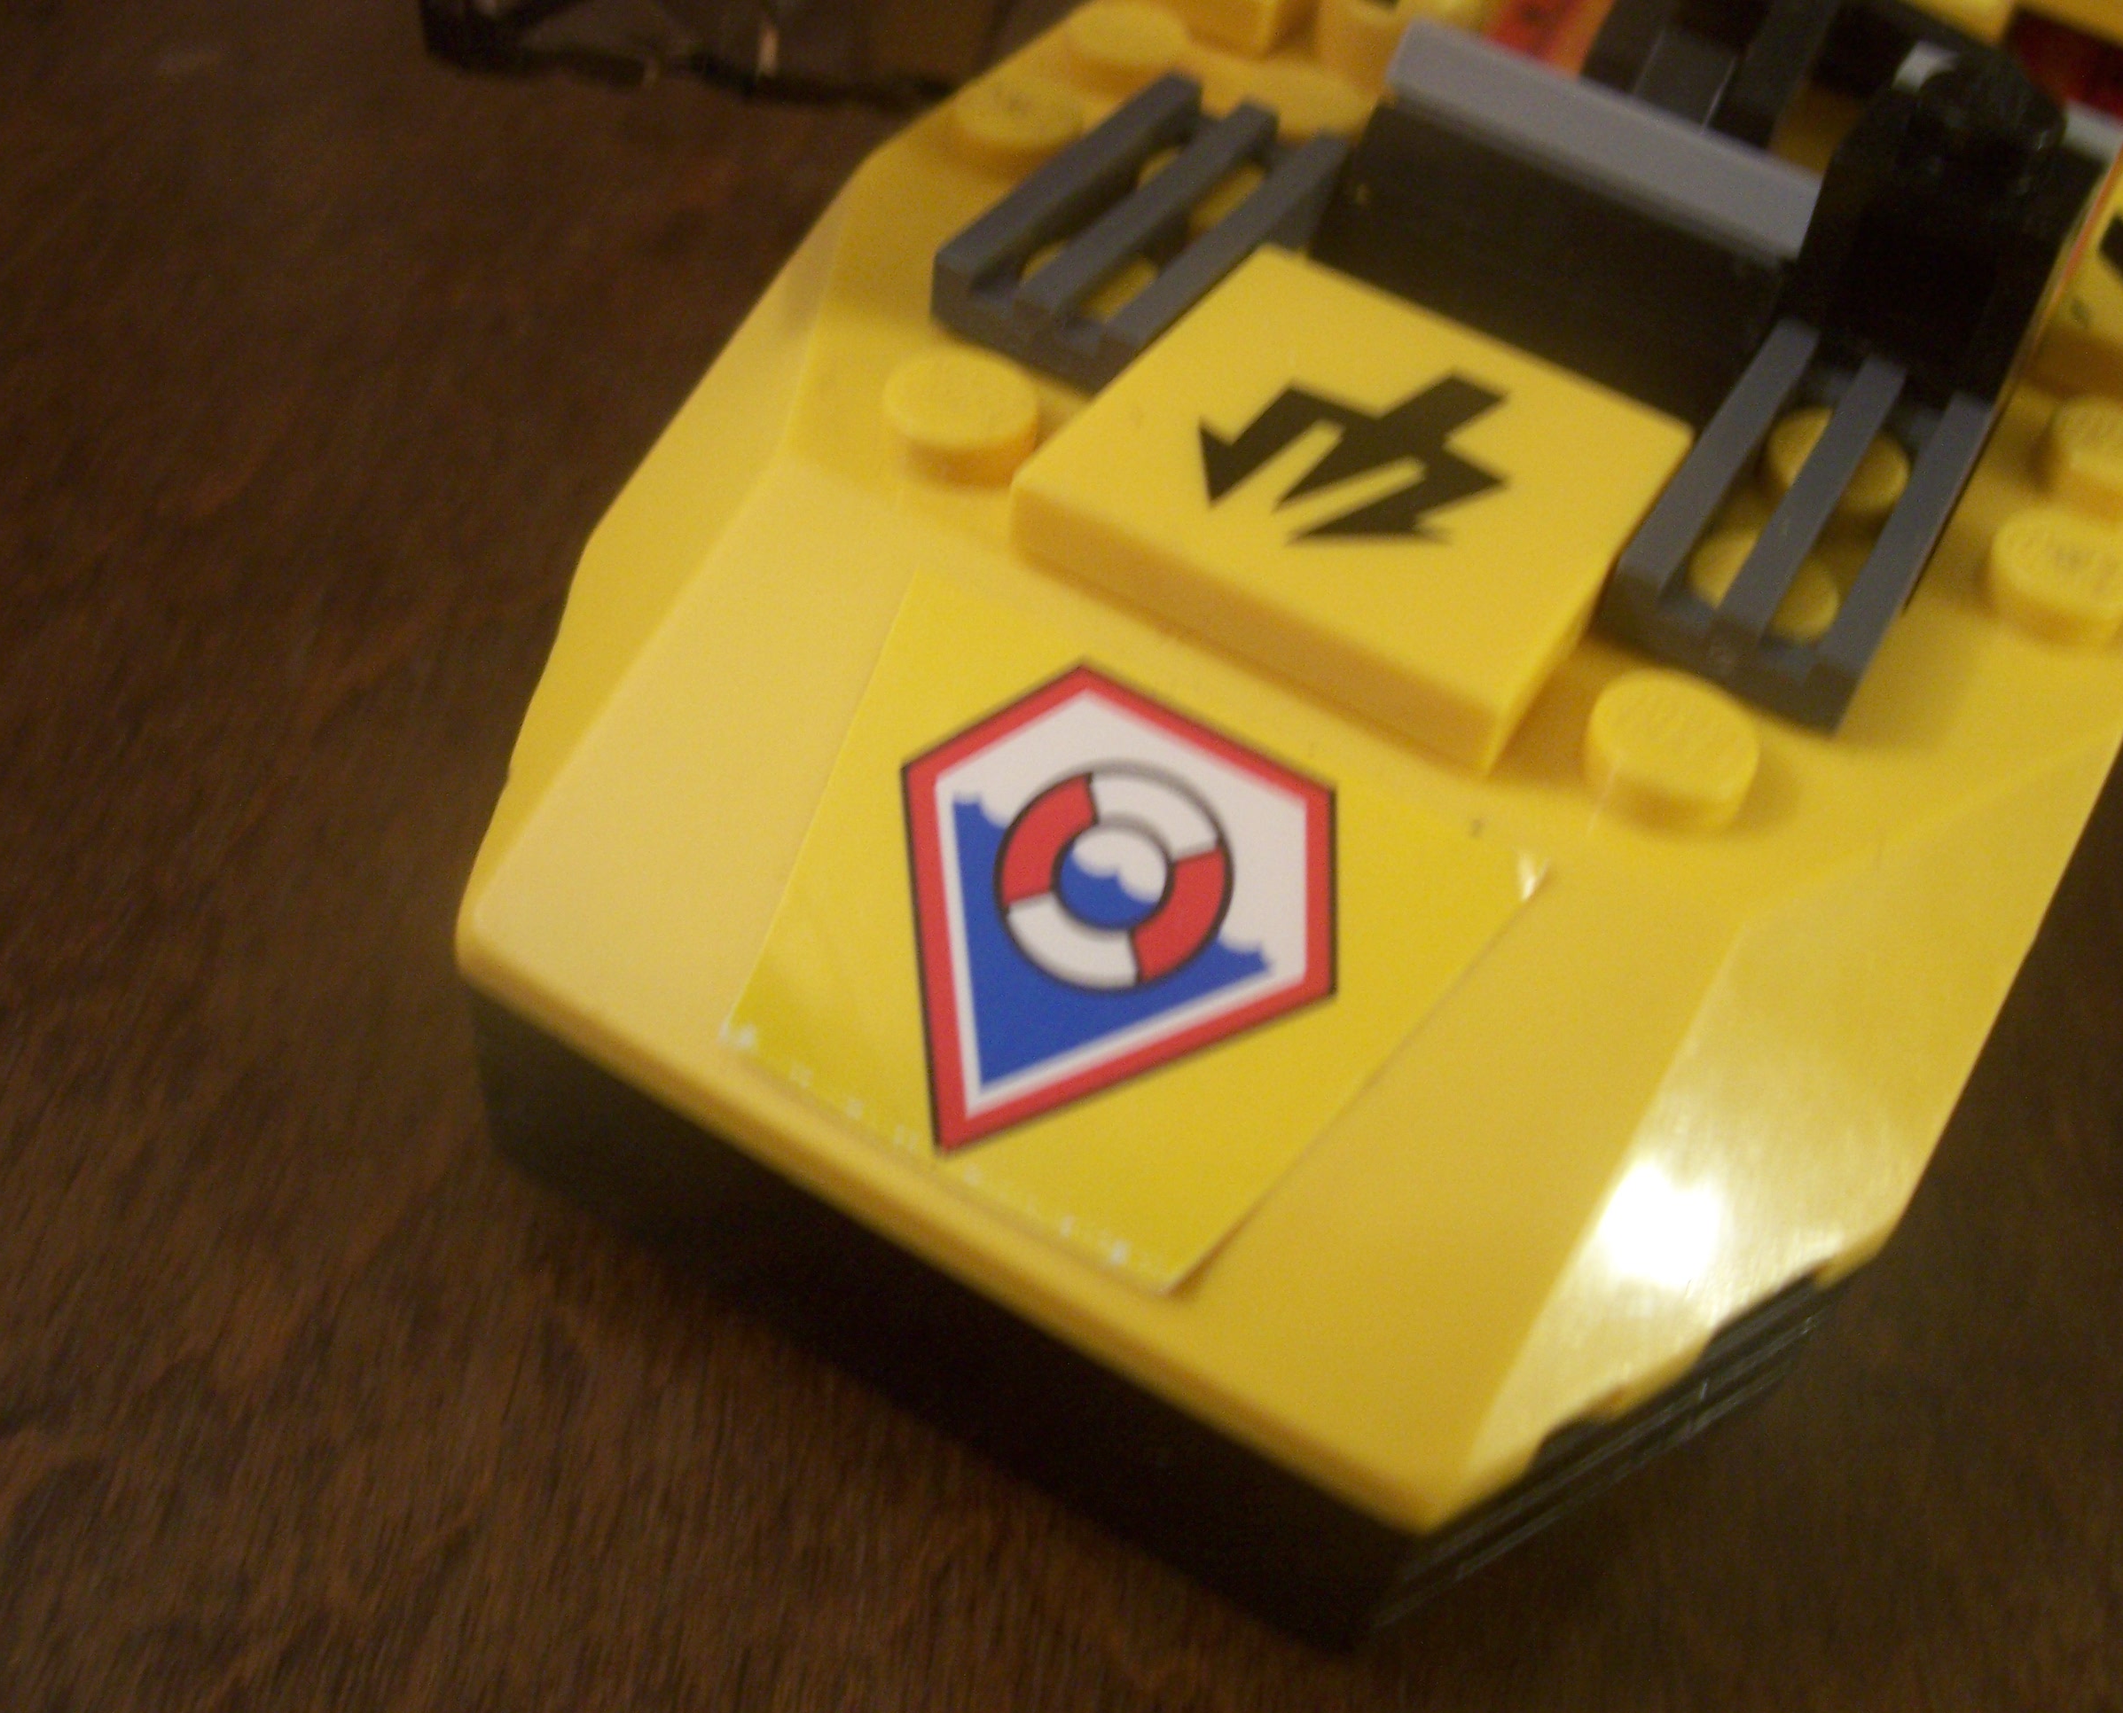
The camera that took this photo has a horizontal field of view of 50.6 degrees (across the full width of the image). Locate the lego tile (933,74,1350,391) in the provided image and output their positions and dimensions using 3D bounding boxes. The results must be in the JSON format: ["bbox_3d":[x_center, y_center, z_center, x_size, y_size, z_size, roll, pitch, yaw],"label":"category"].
[{"bbox_3d":[0.003,-0.022,0.078,0.008,0.003,0.016,28,51,15],"label":"lego tile"}]

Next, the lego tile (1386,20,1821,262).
[{"bbox_3d":[0.019,-0.025,0.078,0.016,0.003,0.003,28,51,15],"label":"lego tile"}]

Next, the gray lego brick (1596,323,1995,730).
[{"bbox_3d":[0.024,-0.011,0.072,0.008,0.003,0.016,28,51,15],"label":"gray lego brick"}]

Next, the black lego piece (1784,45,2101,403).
[{"bbox_3d":[0.030,-0.021,0.076,0.008,0.011,0.008,28,51,15],"label":"black lego piece"}]

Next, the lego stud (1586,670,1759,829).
[{"bbox_3d":[0.017,-0.003,0.065,0.005,0.002,0.005,4,49,-5],"label":"lego stud"}]

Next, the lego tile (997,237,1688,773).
[{"bbox_3d":[0.009,-0.011,0.070,0.016,0.003,0.016,28,51,15],"label":"lego tile"}]

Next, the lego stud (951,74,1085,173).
[{"bbox_3d":[-0.002,-0.027,0.083,0.005,0.002,0.005,4,49,-5],"label":"lego stud"}]

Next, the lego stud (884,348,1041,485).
[{"bbox_3d":[-0.003,-0.014,0.071,0.005,0.002,0.005,4,49,-5],"label":"lego stud"}]

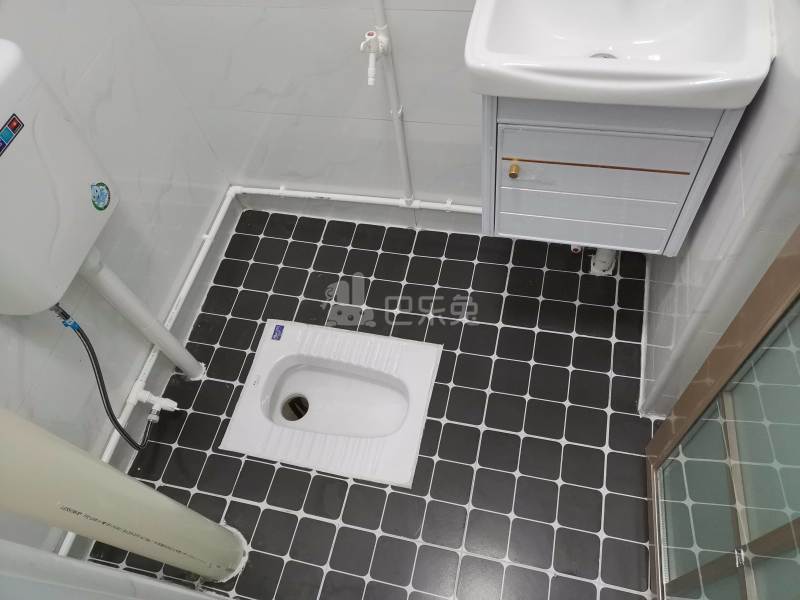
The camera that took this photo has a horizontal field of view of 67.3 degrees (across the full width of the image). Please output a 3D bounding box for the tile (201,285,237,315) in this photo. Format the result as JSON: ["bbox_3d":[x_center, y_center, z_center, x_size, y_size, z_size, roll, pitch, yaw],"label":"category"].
[{"bbox_3d":[-0.553,0.002,1.852,0.096,0.008,0.096,7,61,14],"label":"tile"}]

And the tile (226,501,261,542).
[{"bbox_3d":[-0.398,0.552,1.494,0.096,0.008,0.096,8,61,14],"label":"tile"}]

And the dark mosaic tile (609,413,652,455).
[{"bbox_3d":[0.568,0.332,1.487,0.096,0.010,0.096,7,61,14],"label":"dark mosaic tile"}]

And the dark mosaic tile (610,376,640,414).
[{"bbox_3d":[0.571,0.243,1.522,0.067,0.009,0.096,8,60,14],"label":"dark mosaic tile"}]

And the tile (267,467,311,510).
[{"bbox_3d":[-0.280,0.478,1.519,0.096,0.008,0.096,8,61,14],"label":"tile"}]

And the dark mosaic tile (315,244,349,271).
[{"bbox_3d":[-0.213,-0.126,1.875,0.096,0.008,0.096,8,61,14],"label":"dark mosaic tile"}]

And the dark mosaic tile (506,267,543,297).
[{"bbox_3d":[0.362,-0.050,1.733,0.095,0.010,0.095,8,61,14],"label":"dark mosaic tile"}]

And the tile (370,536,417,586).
[{"bbox_3d":[-0.014,0.607,1.400,0.097,0.009,0.097,8,61,13],"label":"tile"}]

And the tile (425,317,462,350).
[{"bbox_3d":[0.125,0.097,1.693,0.097,0.008,0.097,7,61,14],"label":"tile"}]

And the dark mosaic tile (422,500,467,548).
[{"bbox_3d":[0.106,0.533,1.425,0.097,0.009,0.097,8,61,13],"label":"dark mosaic tile"}]

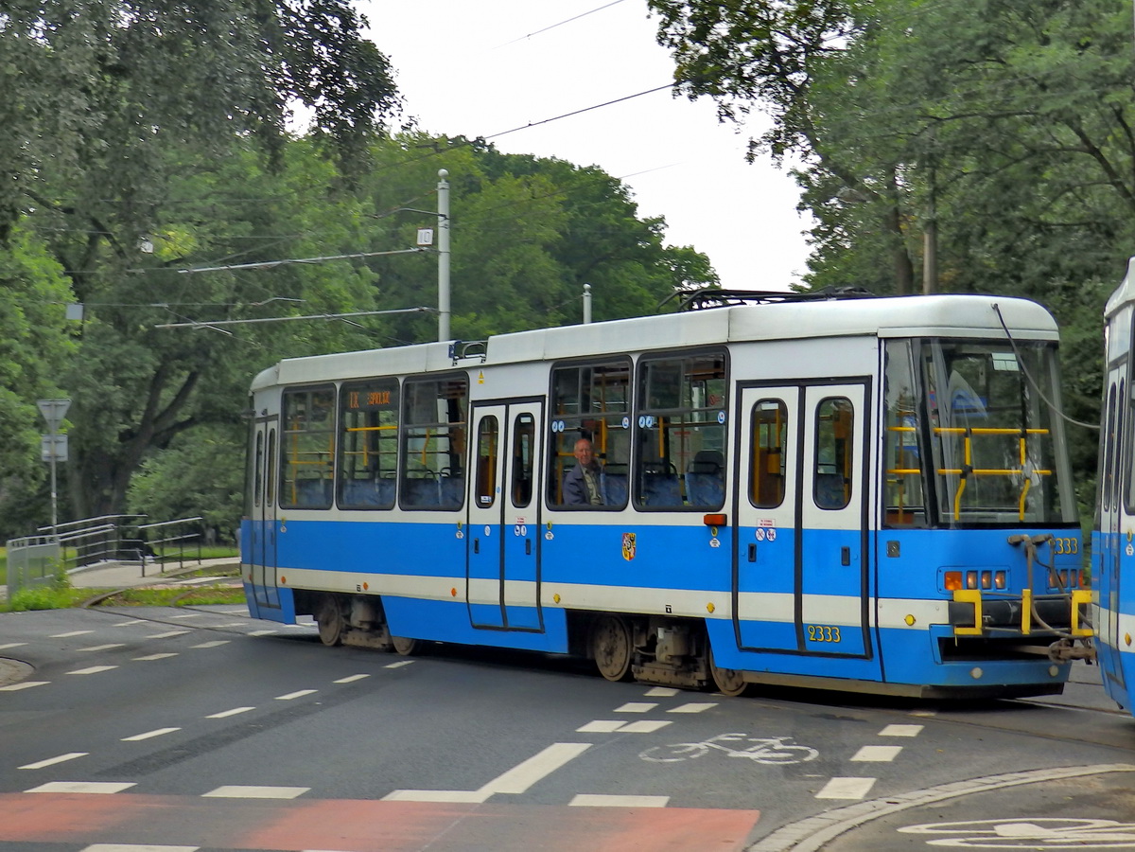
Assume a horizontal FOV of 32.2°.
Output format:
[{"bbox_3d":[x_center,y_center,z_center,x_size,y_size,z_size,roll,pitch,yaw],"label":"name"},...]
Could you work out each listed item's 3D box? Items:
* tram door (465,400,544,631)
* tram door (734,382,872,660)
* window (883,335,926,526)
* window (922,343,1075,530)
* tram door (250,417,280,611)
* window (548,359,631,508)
[{"bbox_3d":[-0.645,0.926,20.691,0.132,2.438,1.332,2,-3,-37],"label":"tram door"},{"bbox_3d":[2.073,0.802,17.423,1.399,2.438,0.132,-2,-3,38],"label":"tram door"},{"bbox_3d":[2.882,0.061,16.831,0.454,1.625,0.113,-2,-3,38],"label":"window"},{"bbox_3d":[3.828,0.061,17.182,1.843,1.625,0.255,2,-3,-37],"label":"window"},{"bbox_3d":[-3.847,1.100,25.182,0.132,2.438,1.285,1,-3,-22],"label":"tram door"},{"bbox_3d":[0.239,0.091,19.594,0.104,1.531,1.332,2,-3,-37],"label":"window"}]

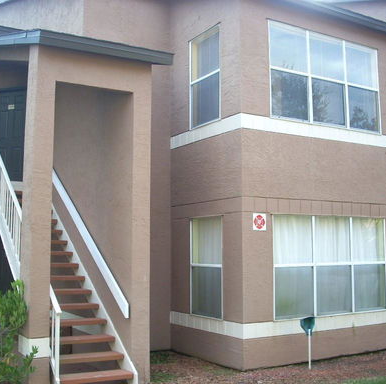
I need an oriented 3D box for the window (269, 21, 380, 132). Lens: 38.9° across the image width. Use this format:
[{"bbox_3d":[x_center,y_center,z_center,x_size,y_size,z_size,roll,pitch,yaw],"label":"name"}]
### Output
[{"bbox_3d":[2.183,-1.797,8.892,2.463,1.526,0.100,3,-7,-31],"label":"window"}]

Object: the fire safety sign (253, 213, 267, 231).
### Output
[{"bbox_3d":[0.970,0.434,7.856,0.239,0.247,0.020,3,-7,-31],"label":"fire safety sign"}]

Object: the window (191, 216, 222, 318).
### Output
[{"bbox_3d":[0.262,1.160,8.469,0.100,1.530,0.895,3,-7,-31],"label":"window"}]

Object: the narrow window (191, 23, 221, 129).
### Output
[{"bbox_3d":[0.212,-1.815,8.768,0.100,1.510,0.911,3,-7,-31],"label":"narrow window"}]

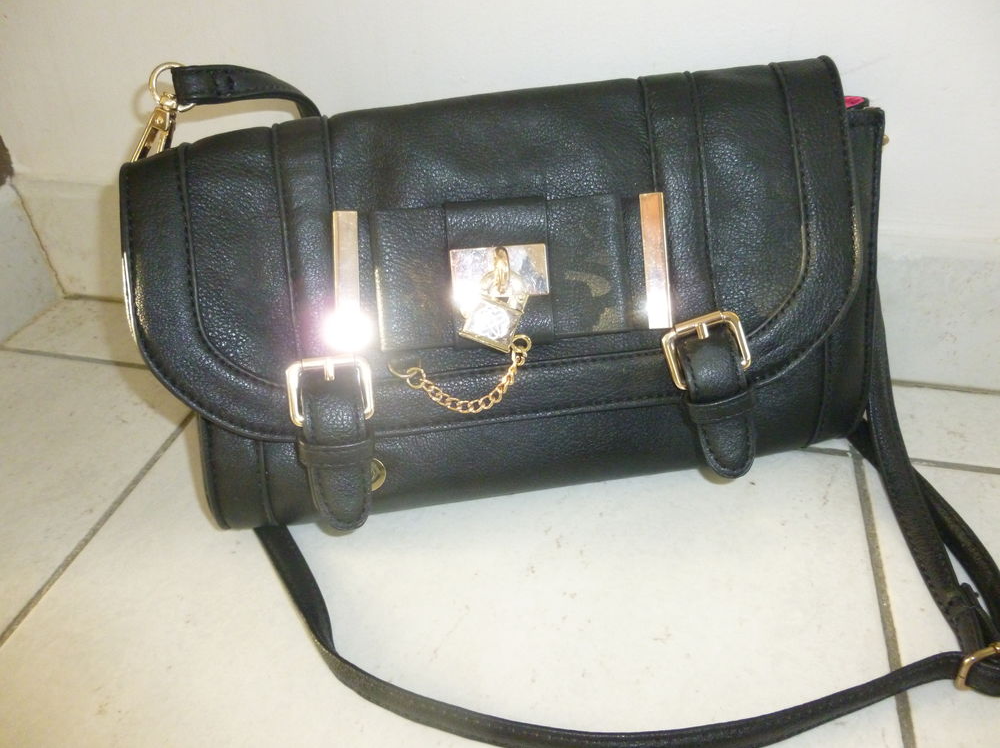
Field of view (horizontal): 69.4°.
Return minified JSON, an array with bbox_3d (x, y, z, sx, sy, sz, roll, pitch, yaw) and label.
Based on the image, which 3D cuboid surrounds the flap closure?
[{"bbox_3d":[0.004,-0.049,0.308,0.288,0.125,0.052,-8,8,-4],"label":"flap closure"}]

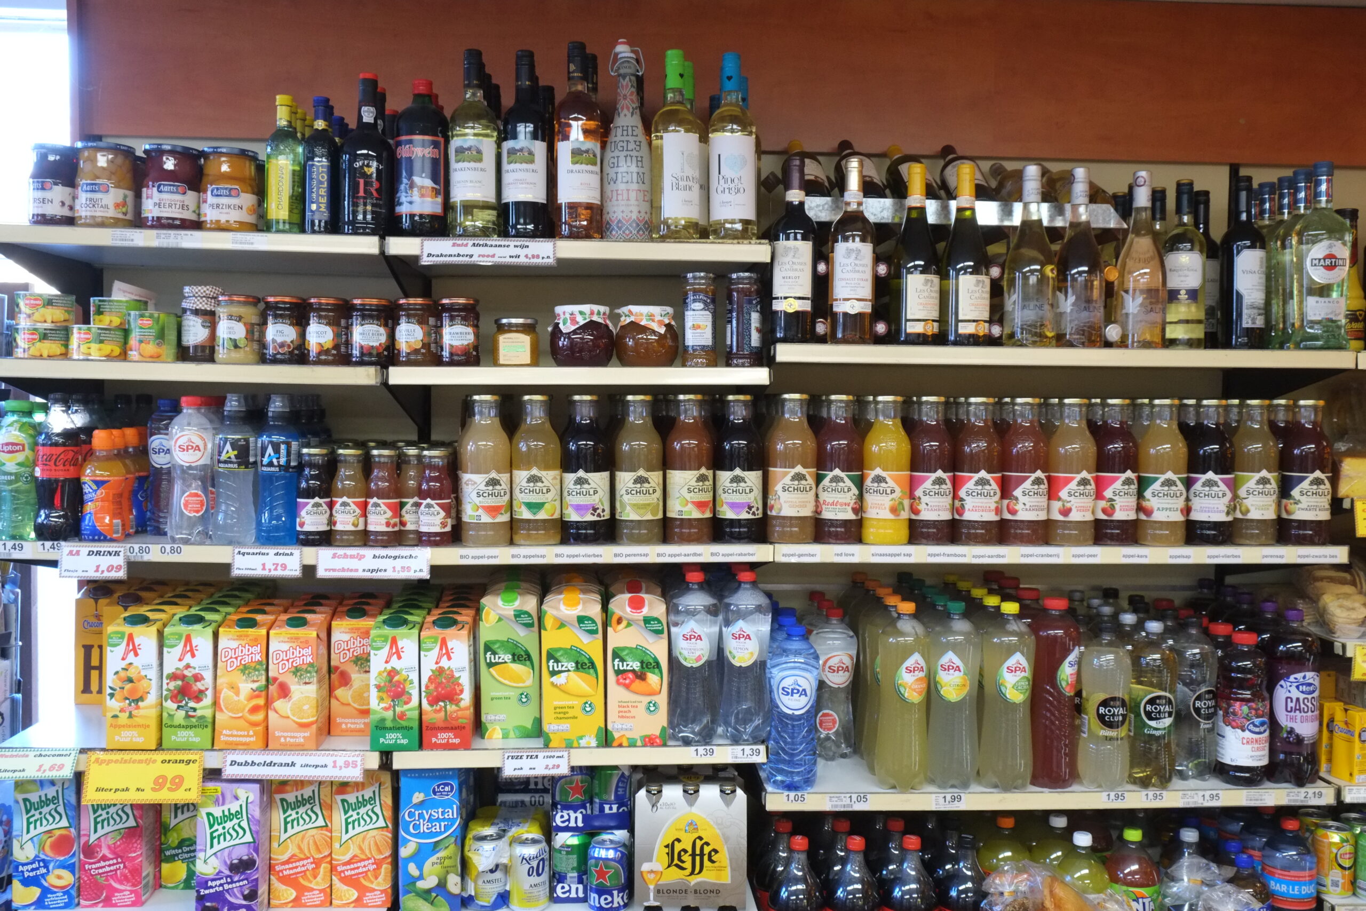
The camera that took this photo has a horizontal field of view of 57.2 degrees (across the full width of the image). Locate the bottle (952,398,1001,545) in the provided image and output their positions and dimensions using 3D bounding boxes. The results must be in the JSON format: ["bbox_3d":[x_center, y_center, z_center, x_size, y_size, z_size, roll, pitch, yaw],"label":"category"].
[{"bbox_3d":[0.500,0.026,2.121,0.077,0.247,0.077,0,3,-1],"label":"bottle"}]

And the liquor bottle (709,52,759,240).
[{"bbox_3d":[0.083,-0.507,2.056,0.078,0.295,0.078,0,3,0],"label":"liquor bottle"}]

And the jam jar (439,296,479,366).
[{"bbox_3d":[-0.365,-0.201,2.040,0.066,0.109,0.066,0,3,-10],"label":"jam jar"}]

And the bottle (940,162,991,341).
[{"bbox_3d":[0.471,-0.333,2.080,0.078,0.297,0.078,0,3,-10],"label":"bottle"}]

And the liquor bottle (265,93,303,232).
[{"bbox_3d":[-0.637,-0.461,2.002,0.058,0.221,0.058,1,3,6],"label":"liquor bottle"}]

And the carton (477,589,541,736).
[{"bbox_3d":[-0.293,0.354,2.158,0.097,0.249,0.073,0,3,-3],"label":"carton"}]

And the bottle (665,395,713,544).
[{"bbox_3d":[0.011,0.021,2.126,0.080,0.247,0.080,0,4,-3],"label":"bottle"}]

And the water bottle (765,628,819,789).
[{"bbox_3d":[0.190,0.428,2.147,0.087,0.272,0.087,0,4,-3],"label":"water bottle"}]

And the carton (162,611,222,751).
[{"bbox_3d":[-0.795,0.365,2.040,0.076,0.210,0.067,0,3,-3],"label":"carton"}]

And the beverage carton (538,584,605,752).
[{"bbox_3d":[-0.178,0.351,2.067,0.099,0.245,0.072,0,3,-4],"label":"beverage carton"}]

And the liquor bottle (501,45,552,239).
[{"bbox_3d":[-0.256,-0.506,2.035,0.076,0.295,0.076,0,3,1],"label":"liquor bottle"}]

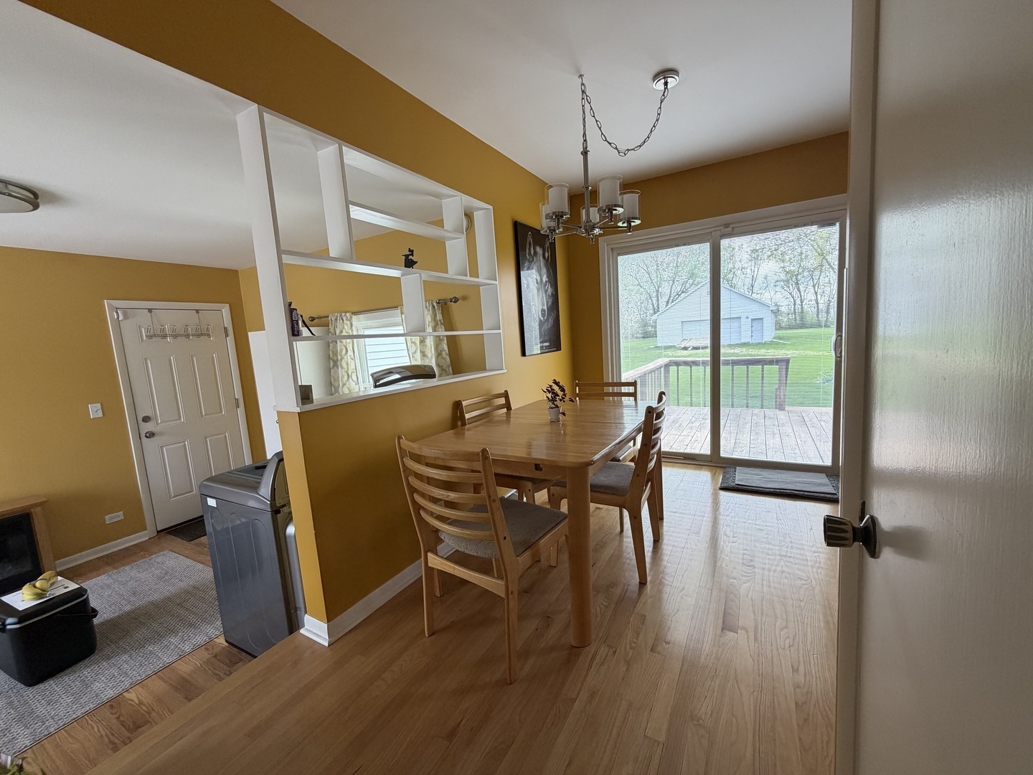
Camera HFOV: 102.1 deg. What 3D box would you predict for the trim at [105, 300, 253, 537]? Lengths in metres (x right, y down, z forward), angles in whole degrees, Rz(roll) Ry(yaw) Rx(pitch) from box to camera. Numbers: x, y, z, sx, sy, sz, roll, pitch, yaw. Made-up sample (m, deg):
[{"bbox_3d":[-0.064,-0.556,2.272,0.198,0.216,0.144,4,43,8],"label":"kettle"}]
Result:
[{"bbox_3d":[-3.122,0.249,4.015,0.060,2.090,0.951,1,8,30],"label":"trim"}]

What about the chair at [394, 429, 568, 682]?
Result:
[{"bbox_3d":[-0.136,0.581,1.740,0.500,0.860,0.520,1,8,32],"label":"chair"}]

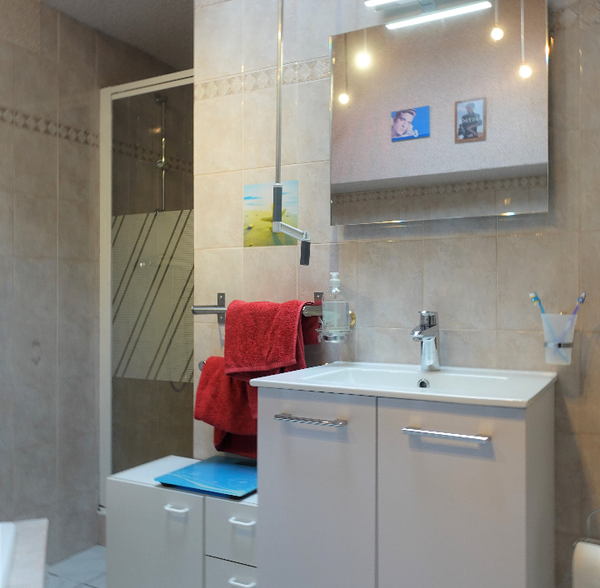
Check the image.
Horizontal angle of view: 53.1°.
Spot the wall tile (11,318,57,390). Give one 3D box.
[{"bbox_3d":[-1.056,0.233,2.400,0.010,0.252,0.200,0,-1,28],"label":"wall tile"}]

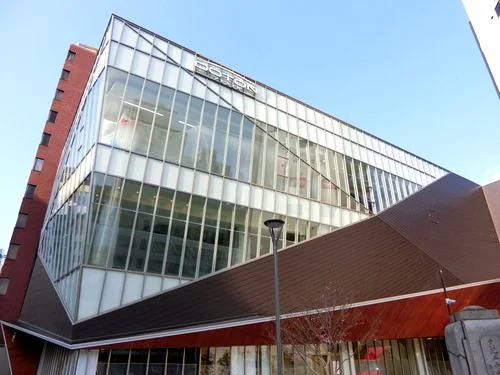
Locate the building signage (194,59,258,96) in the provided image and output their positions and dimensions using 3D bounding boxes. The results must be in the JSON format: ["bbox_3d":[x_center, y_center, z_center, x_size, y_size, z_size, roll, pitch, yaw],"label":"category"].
[{"bbox_3d":[-1.262,-6.462,21.381,4.250,0.950,0.220,15,-22,-33],"label":"building signage"}]

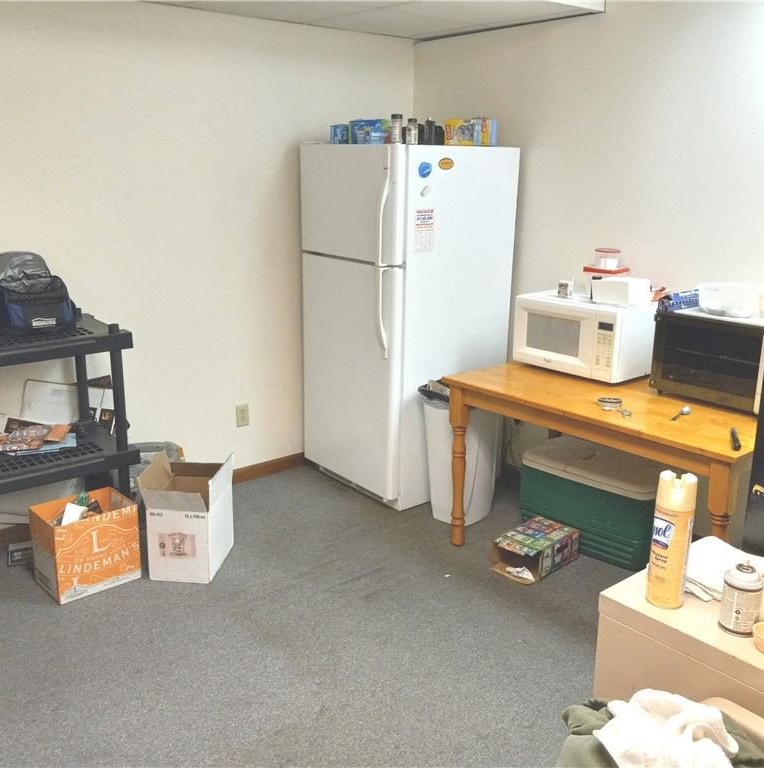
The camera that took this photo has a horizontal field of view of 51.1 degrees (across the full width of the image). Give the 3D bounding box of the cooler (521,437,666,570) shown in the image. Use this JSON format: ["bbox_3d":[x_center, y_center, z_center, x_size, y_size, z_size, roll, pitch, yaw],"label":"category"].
[{"bbox_3d":[0.938,0.511,3.445,0.610,0.380,0.350,15,21,42],"label":"cooler"}]

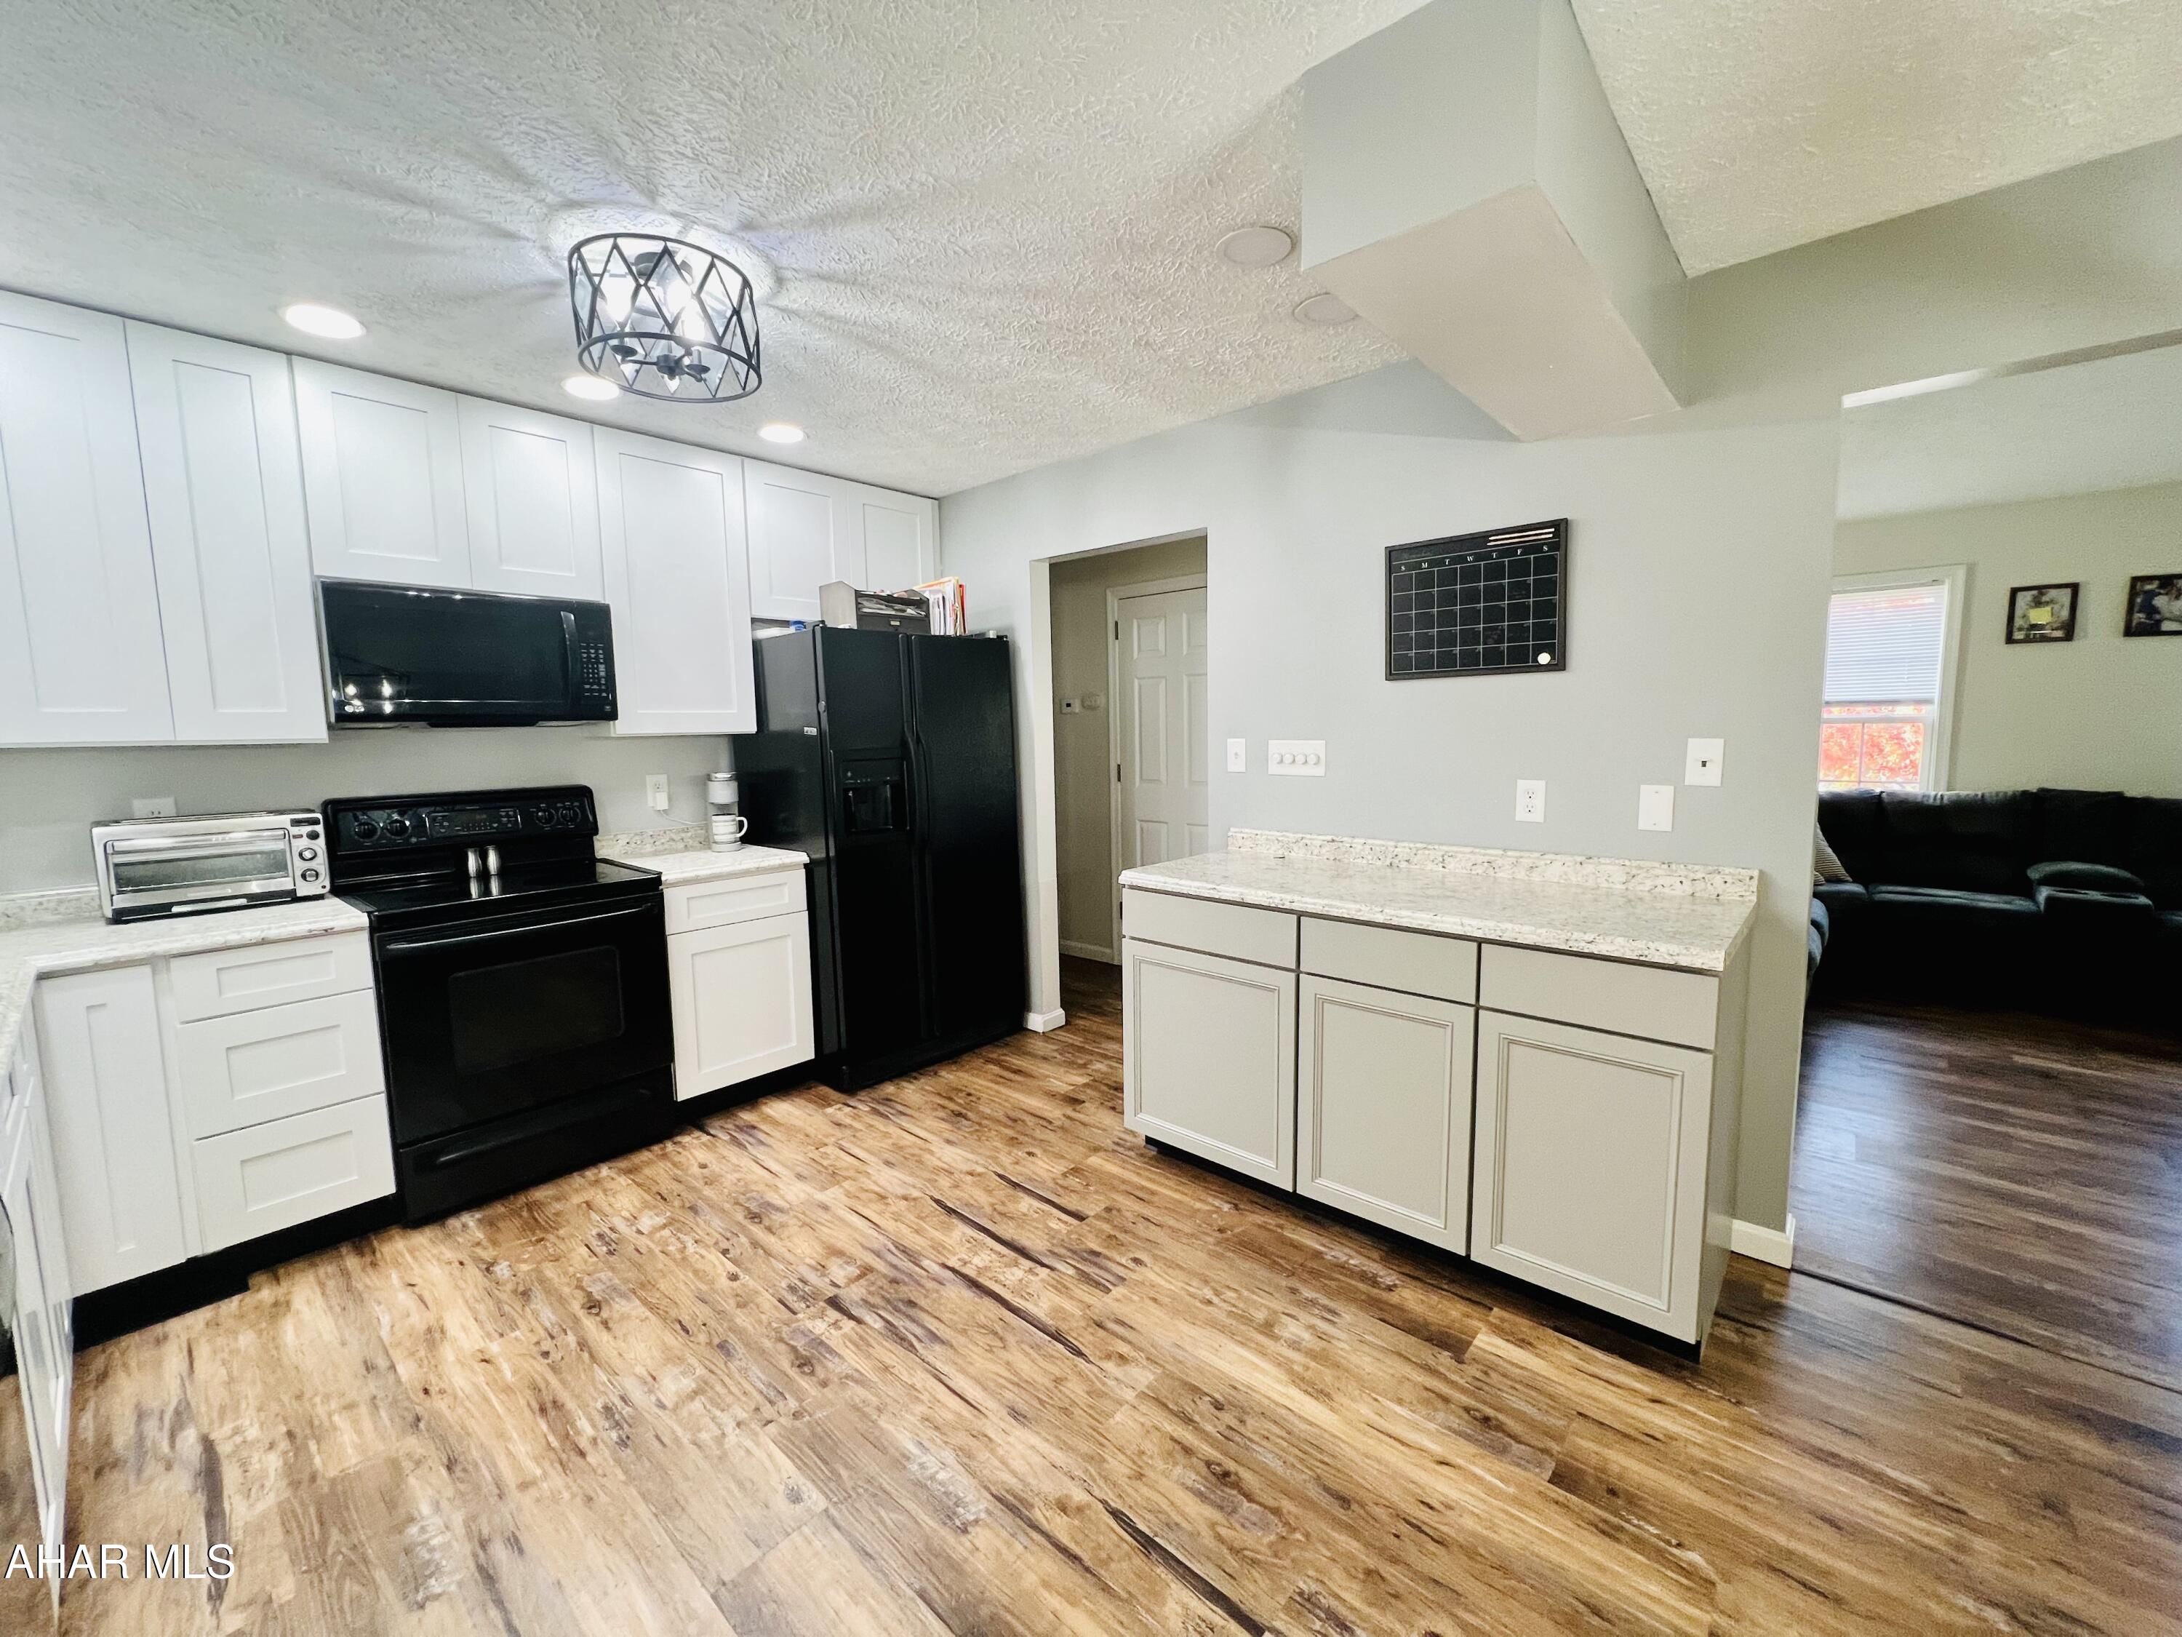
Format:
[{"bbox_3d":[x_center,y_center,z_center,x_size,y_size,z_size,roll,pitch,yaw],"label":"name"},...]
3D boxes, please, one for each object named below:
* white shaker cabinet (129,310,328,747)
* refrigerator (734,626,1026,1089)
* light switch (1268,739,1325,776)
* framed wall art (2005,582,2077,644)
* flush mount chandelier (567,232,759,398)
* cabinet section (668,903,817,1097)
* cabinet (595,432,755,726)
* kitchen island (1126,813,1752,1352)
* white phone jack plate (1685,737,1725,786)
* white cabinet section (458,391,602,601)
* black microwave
[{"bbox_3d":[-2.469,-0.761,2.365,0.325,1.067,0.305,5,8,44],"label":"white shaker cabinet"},{"bbox_3d":[-0.913,0.122,3.654,0.815,1.770,0.902,5,8,44],"label":"refrigerator"},{"bbox_3d":[0.706,-0.208,2.854,0.214,0.120,0.025,4,8,42],"label":"light switch"},{"bbox_3d":[4.634,-0.996,3.991,0.211,0.271,0.020,4,8,42],"label":"framed wall art"},{"bbox_3d":[-0.968,-1.147,1.881,0.376,0.233,0.376,5,8,44],"label":"flush mount chandelier"},{"bbox_3d":[-1.484,0.654,3.224,0.594,0.600,0.518,4,8,43],"label":"cabinet section"},{"bbox_3d":[-1.653,-0.860,3.193,0.325,1.067,0.516,5,8,44],"label":"cabinet"},{"bbox_3d":[0.882,0.610,2.366,1.528,0.995,0.652,4,8,42],"label":"kitchen island"},{"bbox_3d":[1.559,-0.141,2.083,0.074,0.117,0.010,4,8,42],"label":"white phone jack plate"},{"bbox_3d":[-1.966,-1.058,2.840,0.318,0.595,0.380,4,8,43],"label":"white cabinet section"},{"bbox_3d":[-2.065,-0.524,2.742,0.405,0.422,0.756,5,8,44],"label":"black microwave"}]

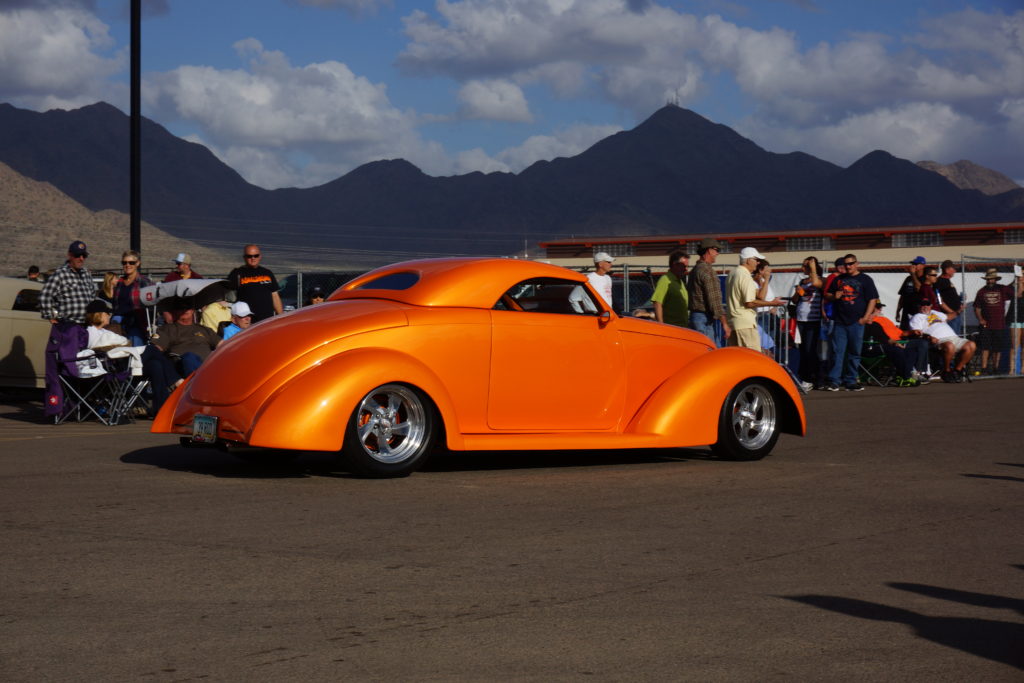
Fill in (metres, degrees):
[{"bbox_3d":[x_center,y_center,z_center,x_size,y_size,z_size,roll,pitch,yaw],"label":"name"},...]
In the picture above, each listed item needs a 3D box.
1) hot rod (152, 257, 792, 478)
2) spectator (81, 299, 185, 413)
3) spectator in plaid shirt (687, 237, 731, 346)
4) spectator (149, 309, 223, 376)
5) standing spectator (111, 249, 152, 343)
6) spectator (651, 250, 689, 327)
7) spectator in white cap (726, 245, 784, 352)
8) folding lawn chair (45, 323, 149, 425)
[{"bbox_3d":[-0.126,0.133,14.734,4.560,1.400,1.830,-1,1,-33],"label":"hot rod"},{"bbox_3d":[-3.568,0.203,19.993,0.920,1.150,0.560,0,1,7],"label":"spectator"},{"bbox_3d":[2.077,-0.165,22.789,0.400,1.800,0.520,0,1,-24],"label":"spectator in plaid shirt"},{"bbox_3d":[-3.104,0.173,20.393,0.640,1.200,0.880,0,1,-7],"label":"spectator"},{"bbox_3d":[-3.782,-0.066,21.190,0.500,1.660,0.340,0,1,-1],"label":"standing spectator"},{"bbox_3d":[1.792,-0.158,24.290,0.380,1.750,0.540,0,1,28],"label":"spectator"},{"bbox_3d":[2.646,-0.156,23.189,0.580,1.770,0.520,0,1,-9],"label":"spectator in white cap"},{"bbox_3d":[-3.905,0.309,19.994,0.720,0.940,0.800,0,1,13],"label":"folding lawn chair"}]

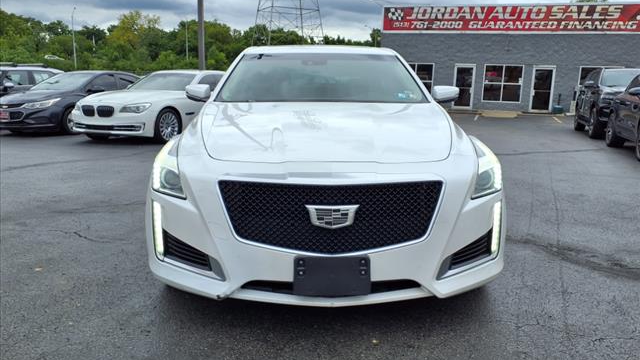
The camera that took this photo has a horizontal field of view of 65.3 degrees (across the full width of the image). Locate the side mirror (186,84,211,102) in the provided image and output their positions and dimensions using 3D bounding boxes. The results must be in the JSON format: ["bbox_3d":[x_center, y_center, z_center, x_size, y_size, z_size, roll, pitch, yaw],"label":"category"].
[{"bbox_3d":[-0.902,-0.652,3.740,0.210,0.145,0.140,0,11,-1],"label":"side mirror"}]

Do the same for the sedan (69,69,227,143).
[{"bbox_3d":[-3.019,-1.752,11.192,1.950,1.475,5.120,5,12,22],"label":"sedan"}]

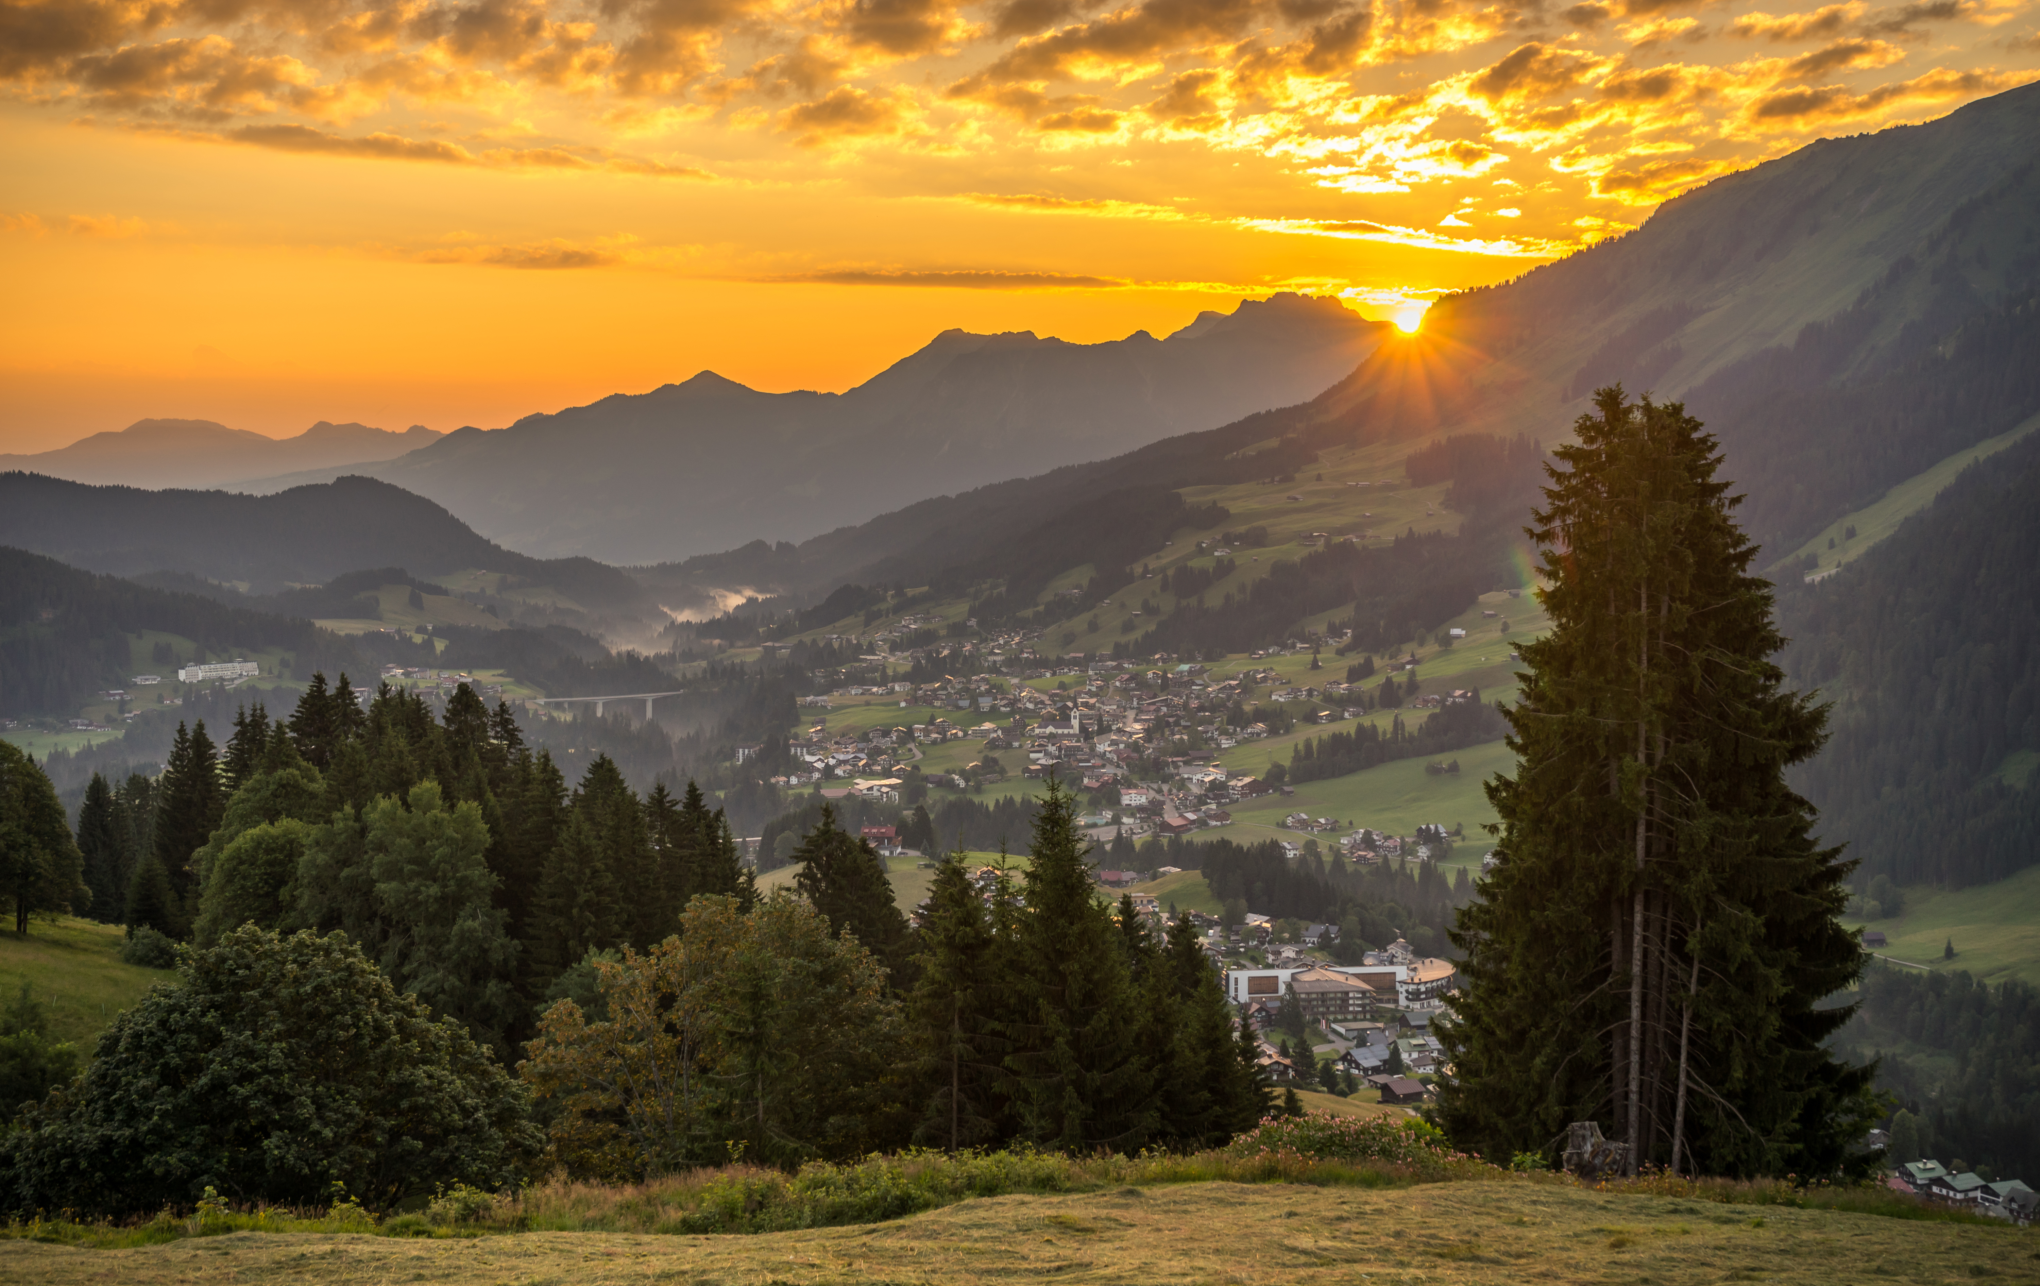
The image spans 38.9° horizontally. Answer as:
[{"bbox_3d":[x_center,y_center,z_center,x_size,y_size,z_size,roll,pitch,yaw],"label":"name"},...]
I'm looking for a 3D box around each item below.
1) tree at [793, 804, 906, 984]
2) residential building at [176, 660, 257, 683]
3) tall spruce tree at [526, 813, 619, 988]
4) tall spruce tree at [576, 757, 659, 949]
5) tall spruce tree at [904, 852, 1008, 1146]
[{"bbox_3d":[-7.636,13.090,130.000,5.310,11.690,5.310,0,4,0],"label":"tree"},{"bbox_3d":[-857.407,30.273,3100.000,86.000,19.000,20.000,-3,4,-36],"label":"residential building"},{"bbox_3d":[-25.571,15.294,165.000,5.190,11.470,5.190,0,4,0],"label":"tall spruce tree"},{"bbox_3d":[-25.762,14.392,185.000,5.410,14.290,5.410,0,4,0],"label":"tall spruce tree"},{"bbox_3d":[-1.809,10.225,82.000,3.080,8.600,3.080,0,4,0],"label":"tall spruce tree"}]

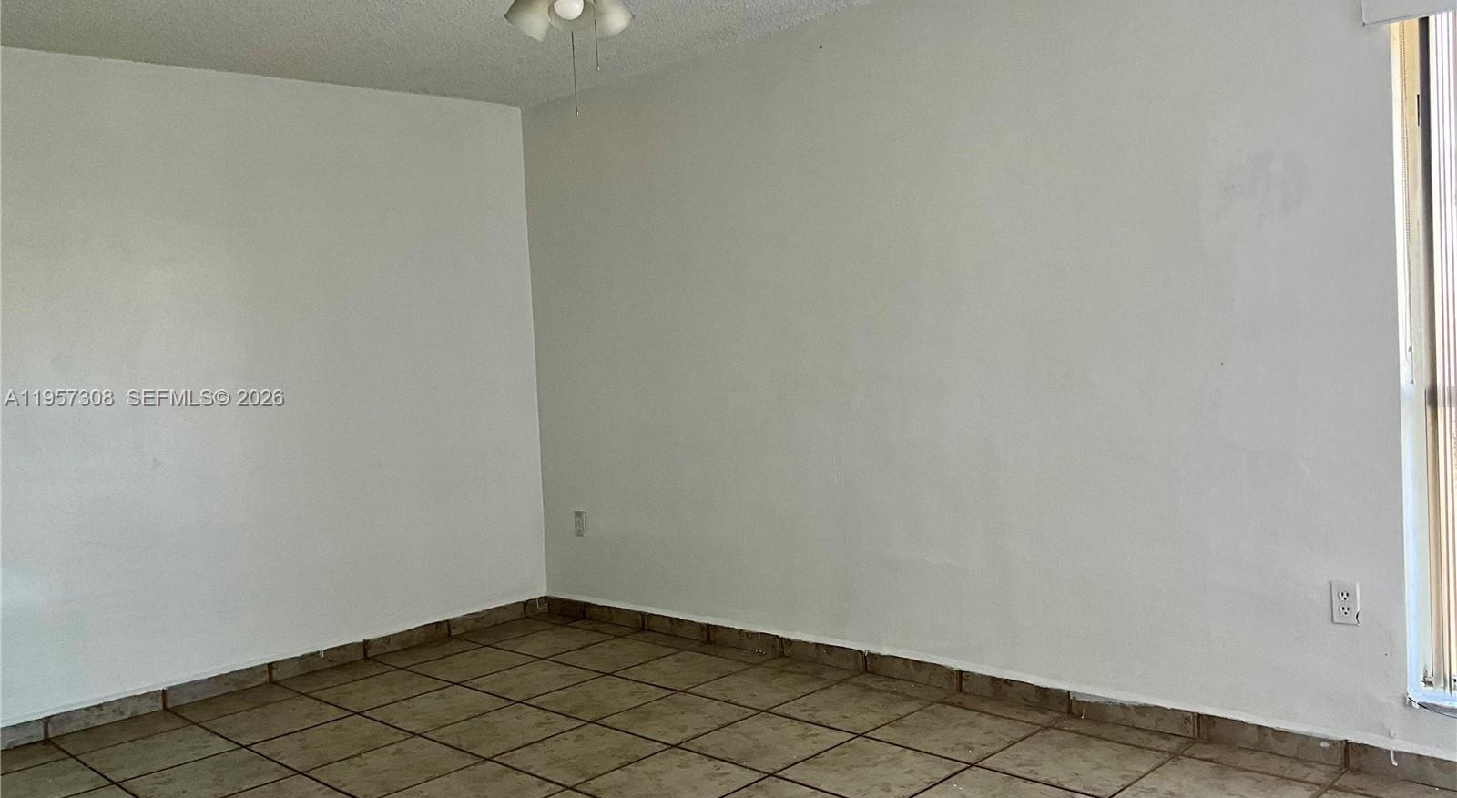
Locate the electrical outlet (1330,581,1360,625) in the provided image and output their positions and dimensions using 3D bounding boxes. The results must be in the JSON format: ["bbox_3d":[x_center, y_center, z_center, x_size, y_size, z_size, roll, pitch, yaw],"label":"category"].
[{"bbox_3d":[1.655,0.551,3.277,0.071,0.115,0.008,0,5,45],"label":"electrical outlet"}]

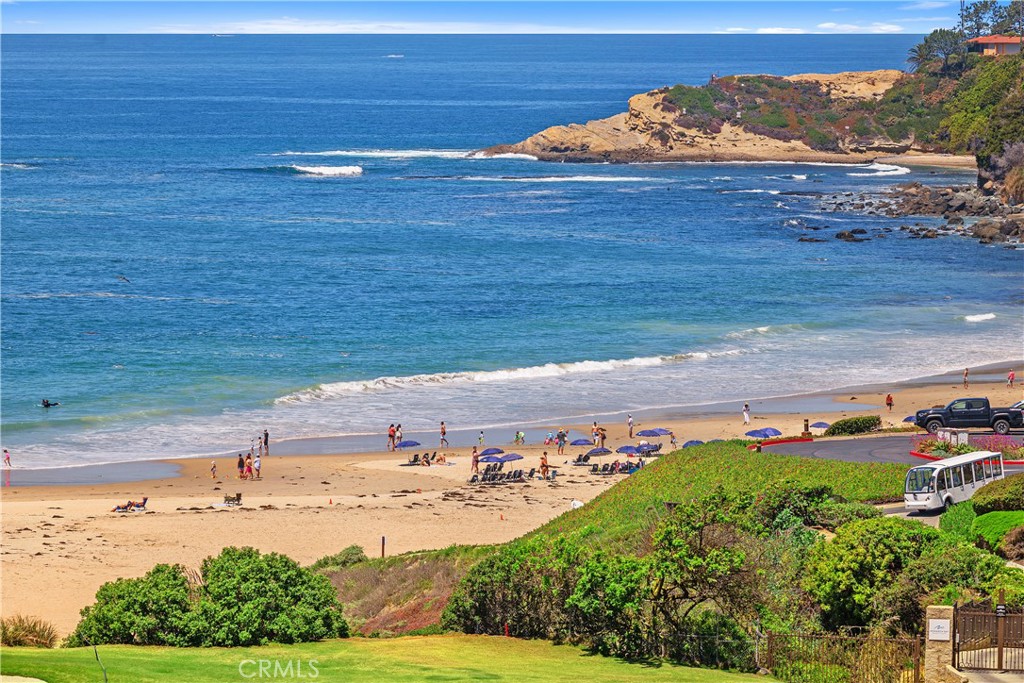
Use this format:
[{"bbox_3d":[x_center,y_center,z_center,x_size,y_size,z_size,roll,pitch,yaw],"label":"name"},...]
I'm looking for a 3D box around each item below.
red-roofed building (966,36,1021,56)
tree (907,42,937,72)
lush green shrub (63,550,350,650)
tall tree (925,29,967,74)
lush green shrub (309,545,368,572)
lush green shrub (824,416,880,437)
[{"bbox_3d":[101.695,-62.217,1000.000,12.500,4.400,10.500,1,4,15],"label":"red-roofed building"},{"bbox_3d":[86.188,-59.791,1000.000,6.200,6.100,6.200,0,4,0],"label":"tree"},{"bbox_3d":[-9.019,7.613,142.300,8.300,2.700,4.600,0,4,0],"label":"lush green shrub"},{"bbox_3d":[90.668,-60.967,995.000,8.800,8.900,8.600,0,4,0],"label":"tall tree"},{"bbox_3d":[-6.496,8.129,178.000,2.200,0.950,1.500,0,4,0],"label":"lush green shrub"},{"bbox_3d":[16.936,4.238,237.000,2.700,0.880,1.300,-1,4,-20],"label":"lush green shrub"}]

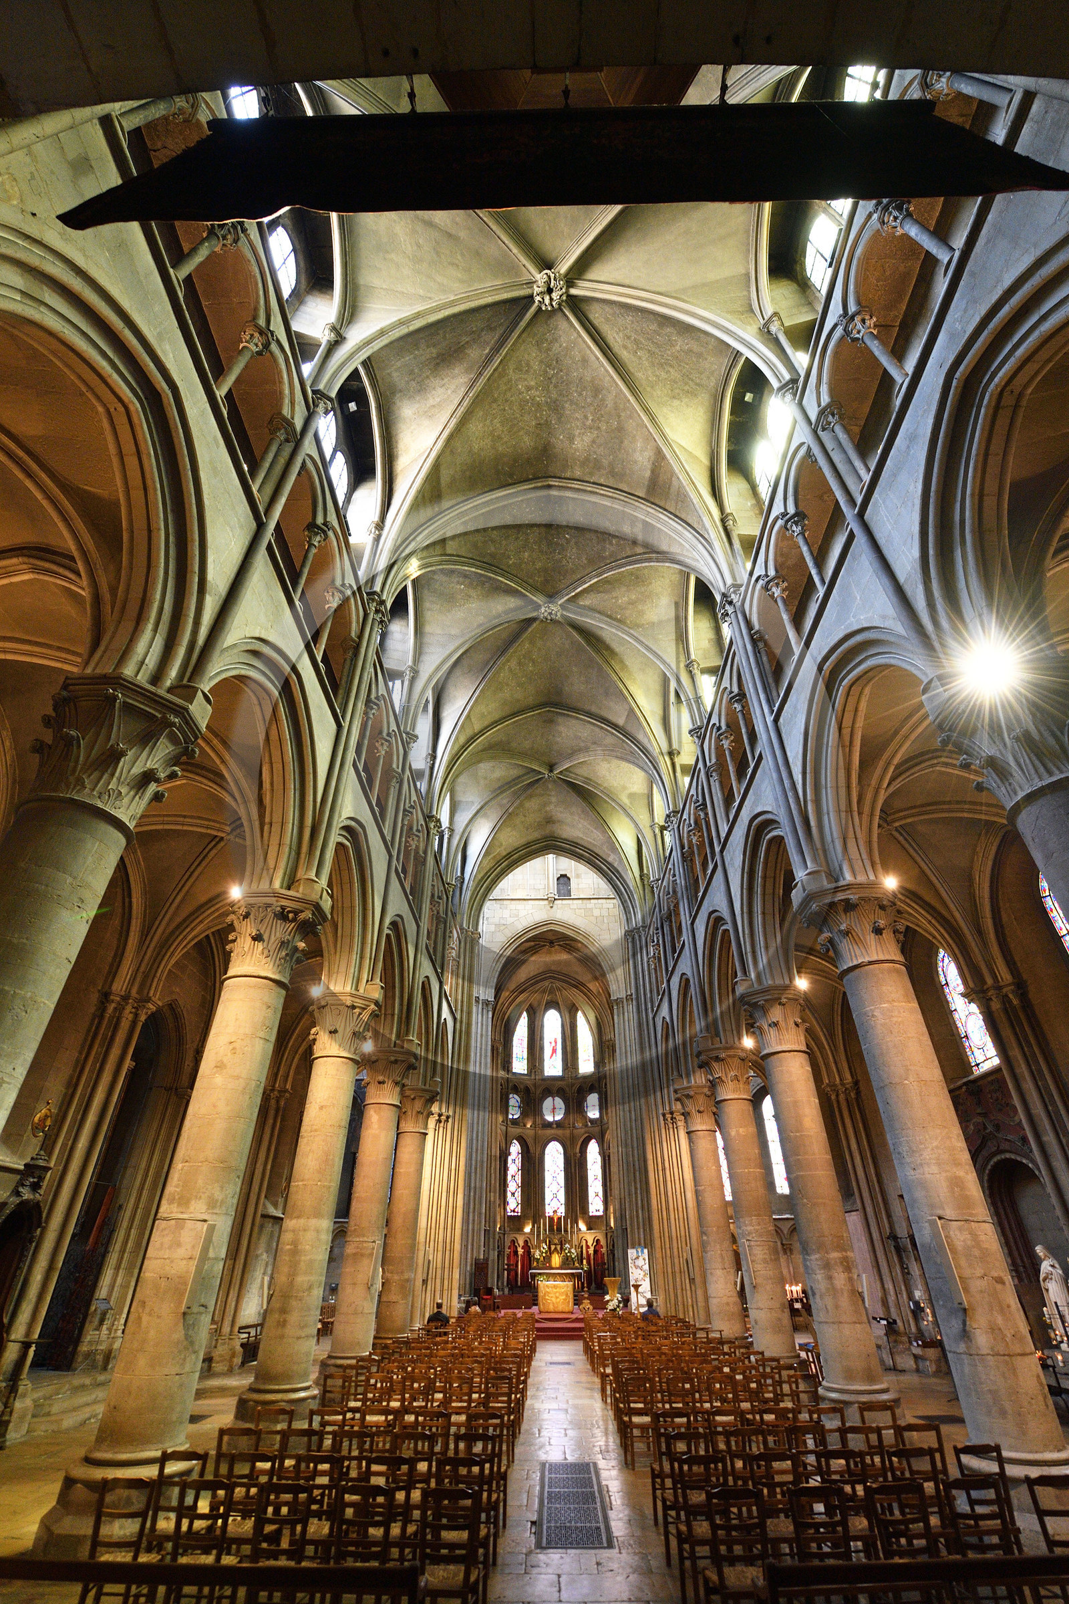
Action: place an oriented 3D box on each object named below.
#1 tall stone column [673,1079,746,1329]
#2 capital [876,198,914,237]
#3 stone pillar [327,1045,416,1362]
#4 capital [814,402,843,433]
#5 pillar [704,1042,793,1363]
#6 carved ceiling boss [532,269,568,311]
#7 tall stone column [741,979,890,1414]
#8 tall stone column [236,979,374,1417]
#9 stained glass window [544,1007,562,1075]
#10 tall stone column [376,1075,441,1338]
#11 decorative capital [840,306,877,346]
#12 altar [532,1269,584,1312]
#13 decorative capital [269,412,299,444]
[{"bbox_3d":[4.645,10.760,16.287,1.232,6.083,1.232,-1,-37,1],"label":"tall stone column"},{"bbox_3d":[4.384,-7.123,7.599,0.390,0.330,0.390,-1,-35,1],"label":"capital"},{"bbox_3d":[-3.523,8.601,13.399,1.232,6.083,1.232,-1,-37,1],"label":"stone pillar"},{"bbox_3d":[4.208,-5.434,8.852,0.354,0.347,0.354,-1,-37,1],"label":"capital"},{"bbox_3d":[5.380,9.857,15.507,1.550,6.840,1.550,-1,-35,1],"label":"pillar"},{"bbox_3d":[0.324,-10.593,12.906,0.680,0.360,0.680,-1,-35,1],"label":"carved ceiling boss"},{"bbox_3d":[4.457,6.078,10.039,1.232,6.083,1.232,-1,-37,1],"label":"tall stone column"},{"bbox_3d":[-4.229,7.328,12.063,1.550,6.840,1.550,-1,-35,1],"label":"tall stone column"},{"bbox_3d":[1.198,15.745,41.103,1.155,4.325,0.192,-1,-37,1],"label":"stained glass window"},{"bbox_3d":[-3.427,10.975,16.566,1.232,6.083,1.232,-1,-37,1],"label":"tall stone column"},{"bbox_3d":[4.461,-6.558,8.601,0.390,0.330,0.390,-1,-35,1],"label":"decorative capital"},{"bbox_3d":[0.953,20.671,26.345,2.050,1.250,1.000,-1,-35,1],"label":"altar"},{"bbox_3d":[-3.947,-5.869,9.818,0.390,0.330,0.390,-1,-35,1],"label":"decorative capital"}]

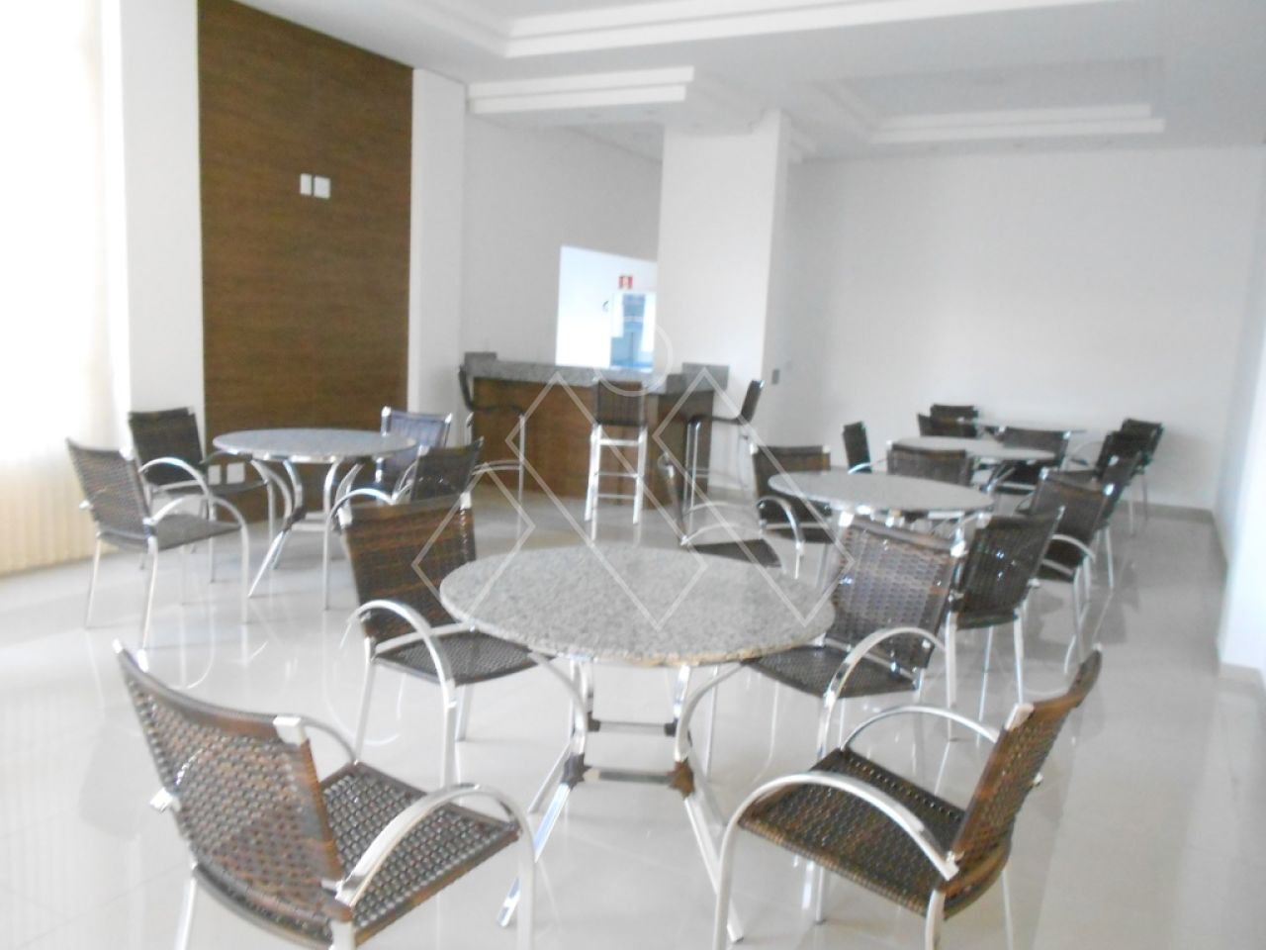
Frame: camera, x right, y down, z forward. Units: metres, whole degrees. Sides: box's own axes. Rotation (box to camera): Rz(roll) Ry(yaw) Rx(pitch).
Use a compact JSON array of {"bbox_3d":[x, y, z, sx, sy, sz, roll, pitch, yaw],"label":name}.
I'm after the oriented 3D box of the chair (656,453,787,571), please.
[{"bbox_3d":[0.394,0.359,4.323,0.554,0.851,0.544,3,9,0],"label":"chair"}]

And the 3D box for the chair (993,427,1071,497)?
[{"bbox_3d":[2.809,0.105,6.829,0.512,0.852,0.581,7,10,24],"label":"chair"}]

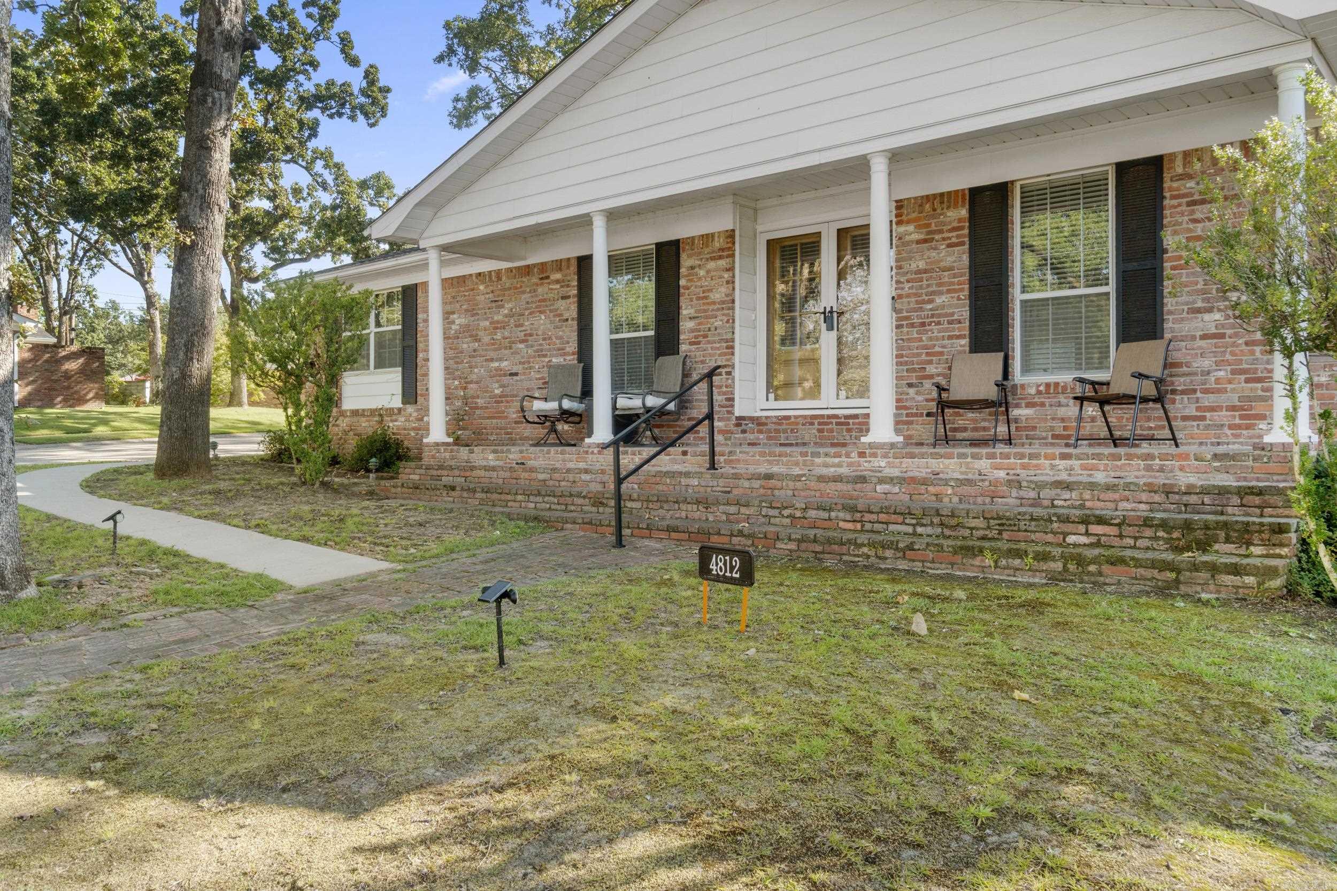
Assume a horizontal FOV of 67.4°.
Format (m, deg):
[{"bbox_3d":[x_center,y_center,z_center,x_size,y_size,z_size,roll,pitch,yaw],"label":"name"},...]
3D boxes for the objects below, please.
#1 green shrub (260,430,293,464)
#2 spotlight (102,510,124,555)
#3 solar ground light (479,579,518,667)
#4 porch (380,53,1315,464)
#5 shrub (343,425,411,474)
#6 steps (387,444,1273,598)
[{"bbox_3d":[-6.120,0.017,15.900,0.800,0.560,0.750,0,0,41],"label":"green shrub"},{"bbox_3d":[-4.125,0.647,7.450,0.150,0.335,0.130,0,0,-31],"label":"spotlight"},{"bbox_3d":[-0.659,0.696,3.920,0.140,0.330,0.130,0,0,45],"label":"solar ground light"},{"bbox_3d":[1.011,-1.175,9.766,9.221,2.450,1.703,0,0,41],"label":"porch"},{"bbox_3d":[-4.011,0.058,13.800,0.880,0.670,0.820,0,0,41],"label":"shrub"},{"bbox_3d":[0.208,0.418,8.664,9.051,0.770,1.216,0,0,41],"label":"steps"}]

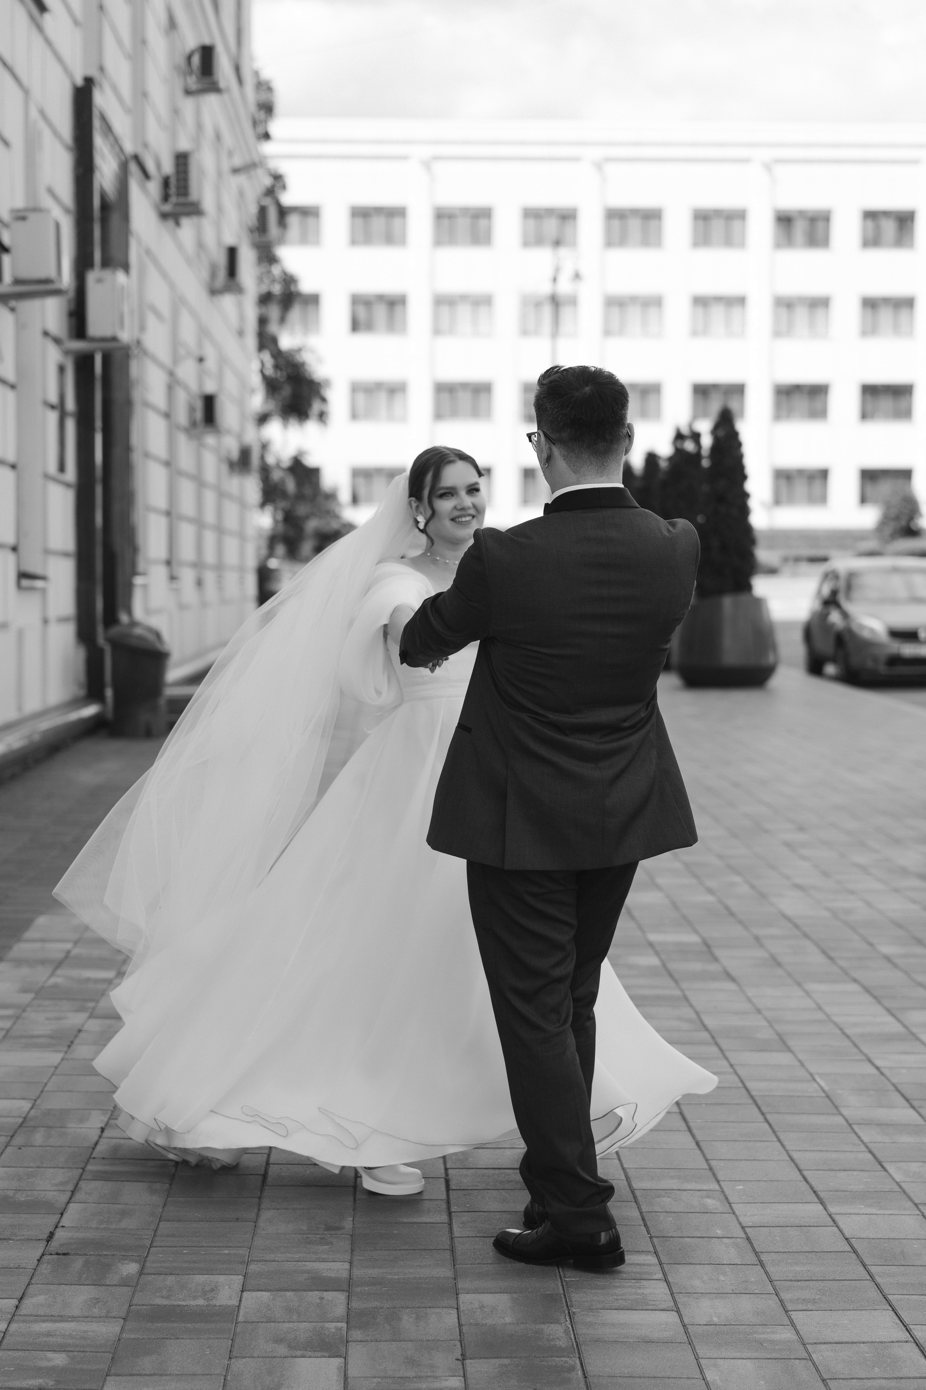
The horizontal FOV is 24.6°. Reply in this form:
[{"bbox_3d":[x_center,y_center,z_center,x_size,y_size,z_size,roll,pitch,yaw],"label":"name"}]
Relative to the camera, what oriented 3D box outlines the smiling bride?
[{"bbox_3d":[-0.170,0.270,4.870,1.380,1.660,1.080,-2,4,-27],"label":"smiling bride"}]

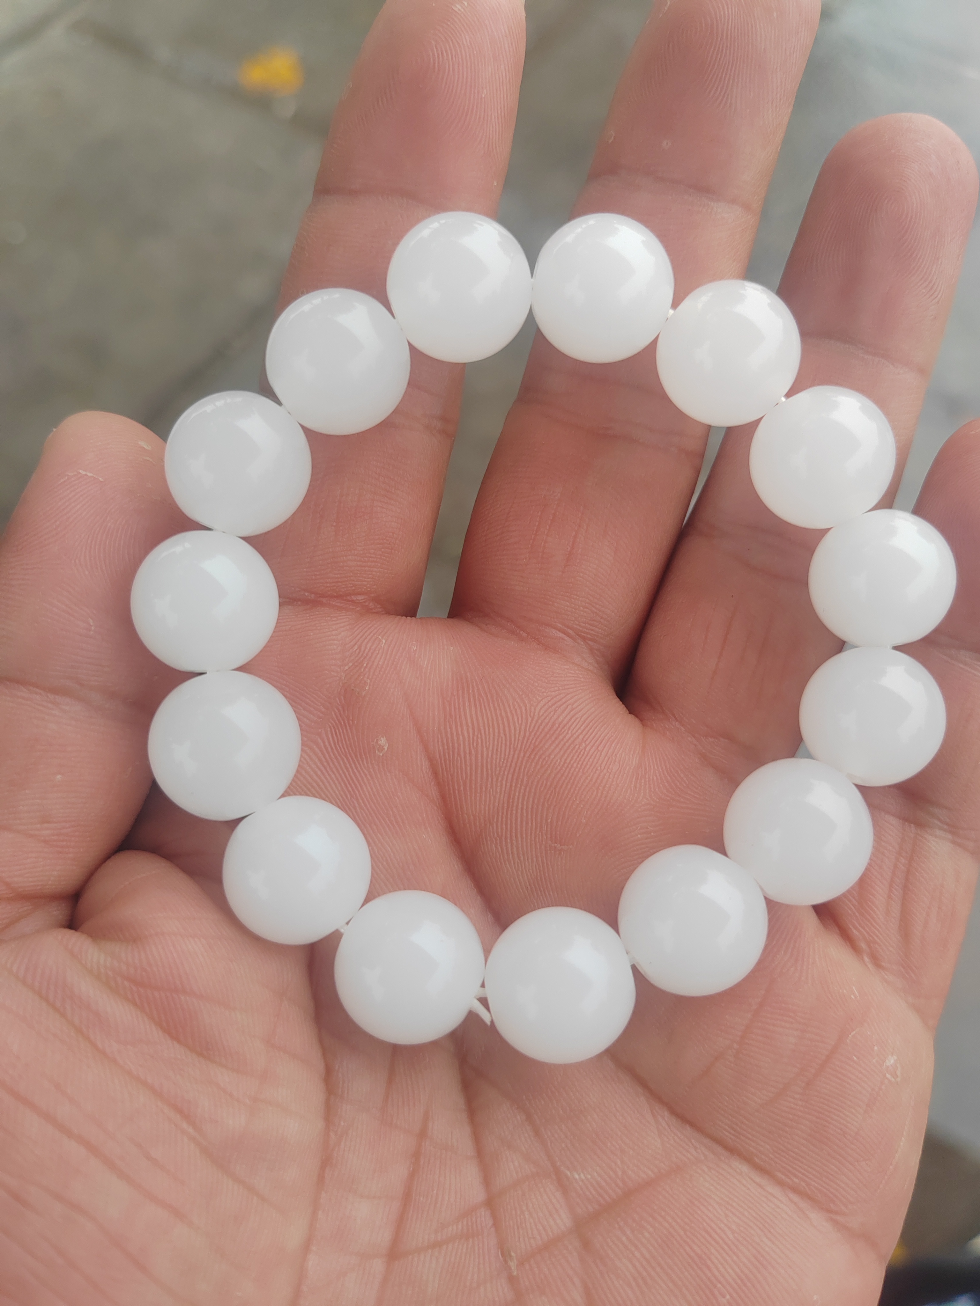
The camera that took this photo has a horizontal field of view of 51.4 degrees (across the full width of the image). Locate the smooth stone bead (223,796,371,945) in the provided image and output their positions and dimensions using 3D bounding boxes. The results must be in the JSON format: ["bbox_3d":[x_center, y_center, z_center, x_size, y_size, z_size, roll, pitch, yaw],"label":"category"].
[{"bbox_3d":[-0.019,0.021,0.098,0.014,0.014,0.014,1,61,-2],"label":"smooth stone bead"}]

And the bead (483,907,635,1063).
[{"bbox_3d":[0.007,0.031,0.096,0.014,0.014,0.014,1,61,-2],"label":"bead"}]

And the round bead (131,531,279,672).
[{"bbox_3d":[-0.028,-0.005,0.099,0.014,0.014,0.014,1,61,-2],"label":"round bead"}]

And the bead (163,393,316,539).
[{"bbox_3d":[-0.025,-0.019,0.100,0.014,0.014,0.014,1,61,-2],"label":"bead"}]

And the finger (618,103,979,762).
[{"bbox_3d":[0.035,-0.022,0.113,0.019,0.018,0.074,17,88,7],"label":"finger"}]

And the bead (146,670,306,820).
[{"bbox_3d":[-0.025,0.009,0.097,0.014,0.014,0.014,1,61,-2],"label":"bead"}]

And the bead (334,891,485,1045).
[{"bbox_3d":[-0.008,0.030,0.097,0.014,0.014,0.014,1,61,-2],"label":"bead"}]

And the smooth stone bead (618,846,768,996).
[{"bbox_3d":[0.019,0.026,0.098,0.014,0.014,0.014,1,61,-2],"label":"smooth stone bead"}]

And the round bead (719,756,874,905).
[{"bbox_3d":[0.030,0.017,0.100,0.014,0.014,0.014,1,61,-2],"label":"round bead"}]

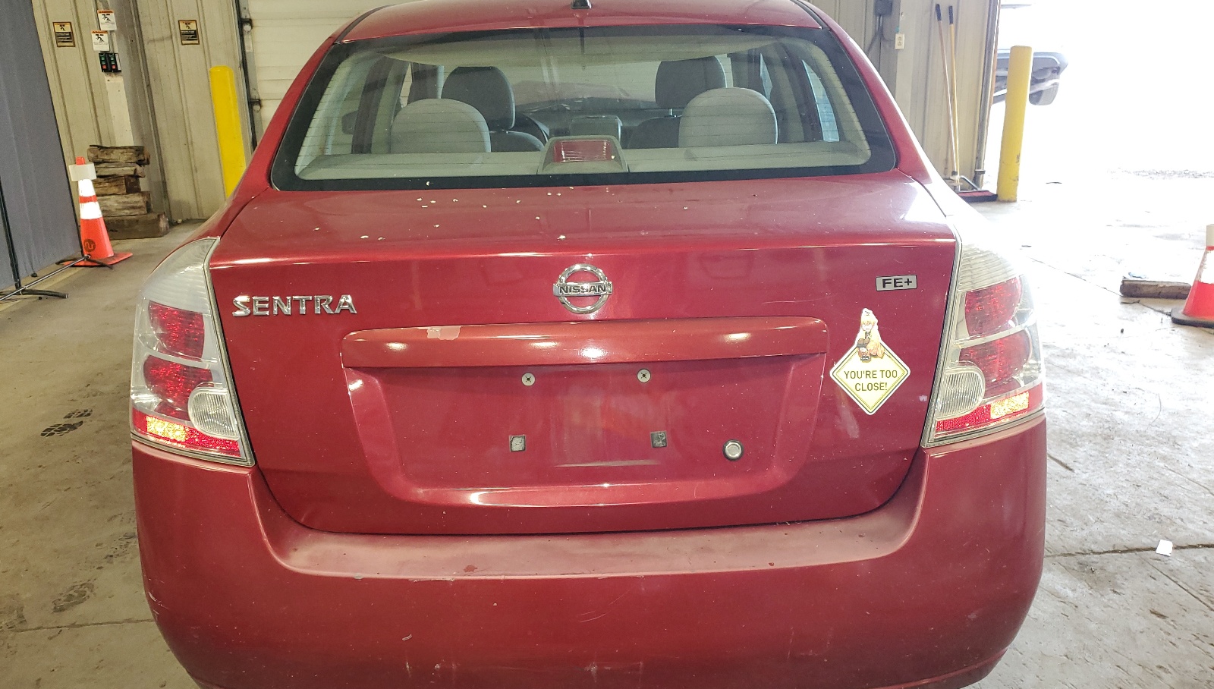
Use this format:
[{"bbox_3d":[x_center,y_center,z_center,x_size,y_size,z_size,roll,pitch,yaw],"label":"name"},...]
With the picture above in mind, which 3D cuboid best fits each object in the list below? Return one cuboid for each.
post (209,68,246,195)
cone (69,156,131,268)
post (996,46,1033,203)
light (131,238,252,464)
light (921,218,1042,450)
[{"bbox_3d":[-3.006,-1.548,7.342,0.168,1.320,0.168,-2,17,-1],"label":"post"},{"bbox_3d":[-3.692,-0.955,6.495,0.355,0.730,0.355,-2,17,-1],"label":"cone"},{"bbox_3d":[3.608,-1.953,8.092,0.168,1.320,0.168,-2,17,-1],"label":"post"},{"bbox_3d":[-0.730,0.001,1.544,0.310,0.360,0.290,-2,17,-1],"label":"light"},{"bbox_3d":[0.664,-0.040,1.568,0.310,0.360,0.290,-2,17,-1],"label":"light"}]

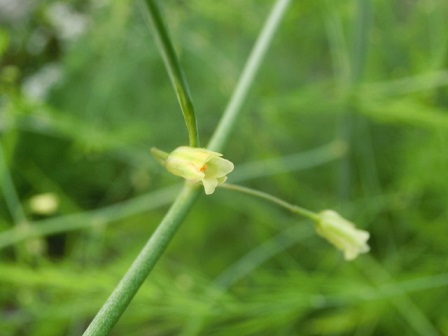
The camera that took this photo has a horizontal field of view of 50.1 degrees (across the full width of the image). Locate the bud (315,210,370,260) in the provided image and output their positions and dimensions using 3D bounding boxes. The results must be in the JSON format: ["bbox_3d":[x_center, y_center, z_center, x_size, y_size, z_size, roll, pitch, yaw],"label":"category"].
[{"bbox_3d":[0.017,0.010,0.070,0.008,0.005,0.005,36,16,-3],"label":"bud"}]

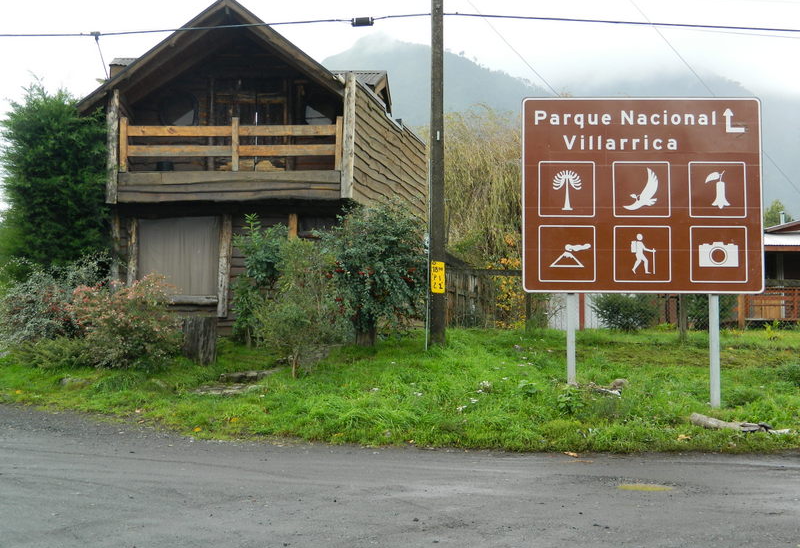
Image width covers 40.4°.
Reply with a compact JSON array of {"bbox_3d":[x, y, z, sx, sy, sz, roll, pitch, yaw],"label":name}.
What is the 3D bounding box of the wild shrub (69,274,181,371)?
[{"bbox_3d":[-4.540,0.783,17.900,1.790,1.580,1.700,0,-2,0],"label":"wild shrub"}]

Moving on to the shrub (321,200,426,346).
[{"bbox_3d":[-0.437,-0.009,18.600,1.730,2.450,1.640,0,-2,0],"label":"shrub"}]

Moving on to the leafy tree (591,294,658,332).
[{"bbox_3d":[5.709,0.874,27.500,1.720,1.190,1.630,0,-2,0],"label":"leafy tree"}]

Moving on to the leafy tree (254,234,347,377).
[{"bbox_3d":[-1.521,0.497,16.600,1.420,2.100,1.350,0,-2,0],"label":"leafy tree"}]

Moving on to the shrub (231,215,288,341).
[{"bbox_3d":[-2.561,0.137,19.800,1.030,2.320,0.970,0,-2,0],"label":"shrub"}]

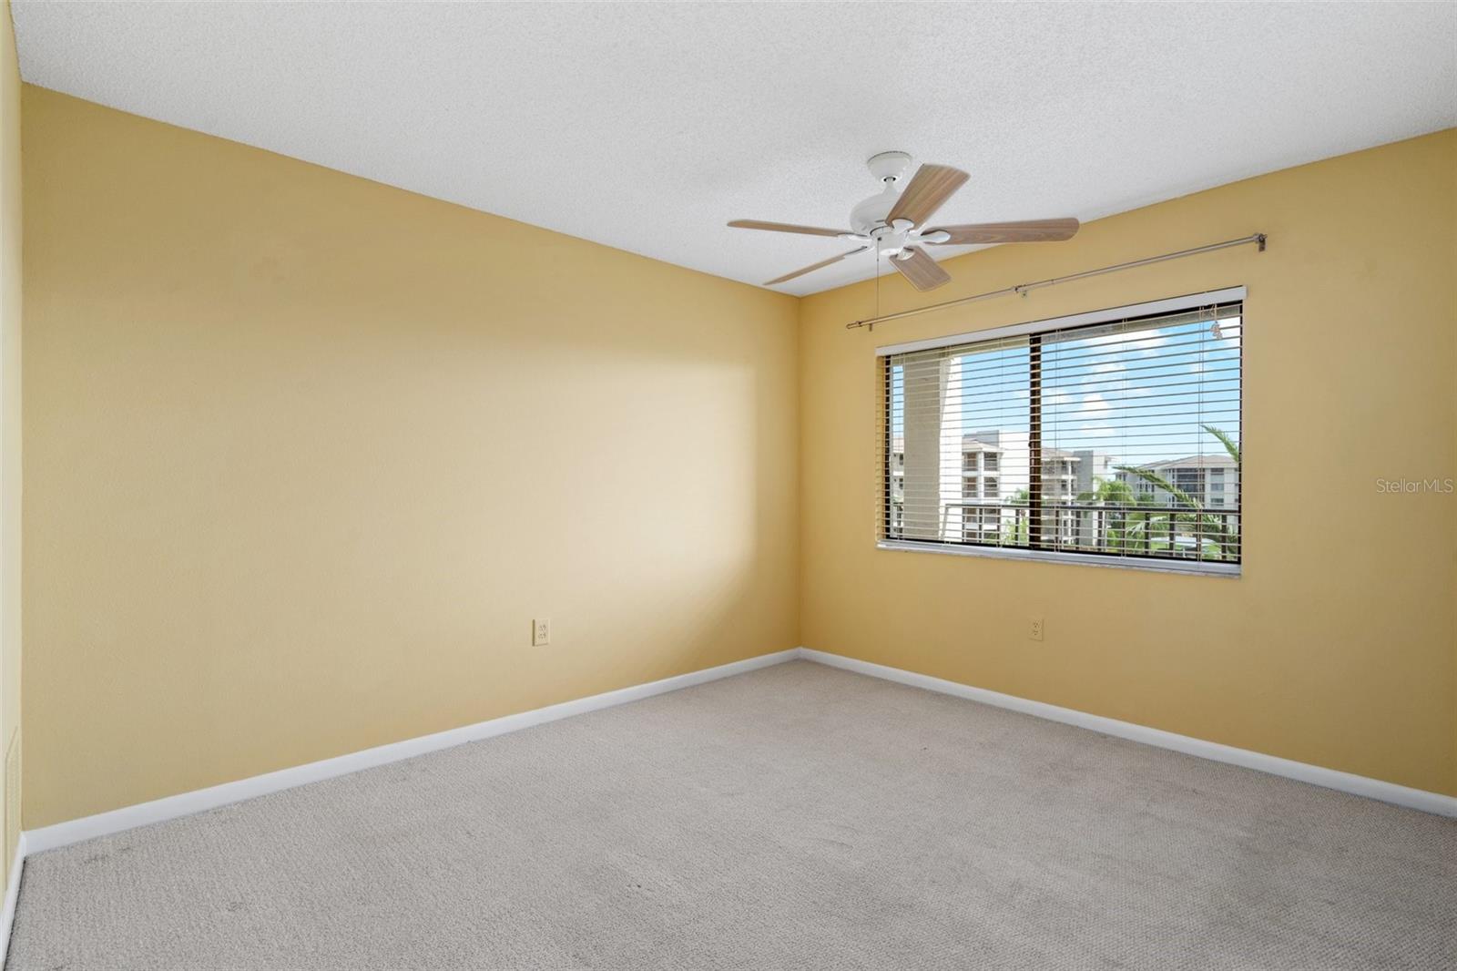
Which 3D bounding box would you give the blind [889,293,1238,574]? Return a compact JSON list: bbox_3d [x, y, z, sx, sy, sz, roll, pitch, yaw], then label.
[{"bbox_3d":[1.543,-0.222,3.566,0.065,1.170,1.822,0,0,-43],"label":"blind"}]

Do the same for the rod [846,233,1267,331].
[{"bbox_3d":[1.469,-0.979,3.527,0.115,0.059,2.076,0,0,-43],"label":"rod"}]

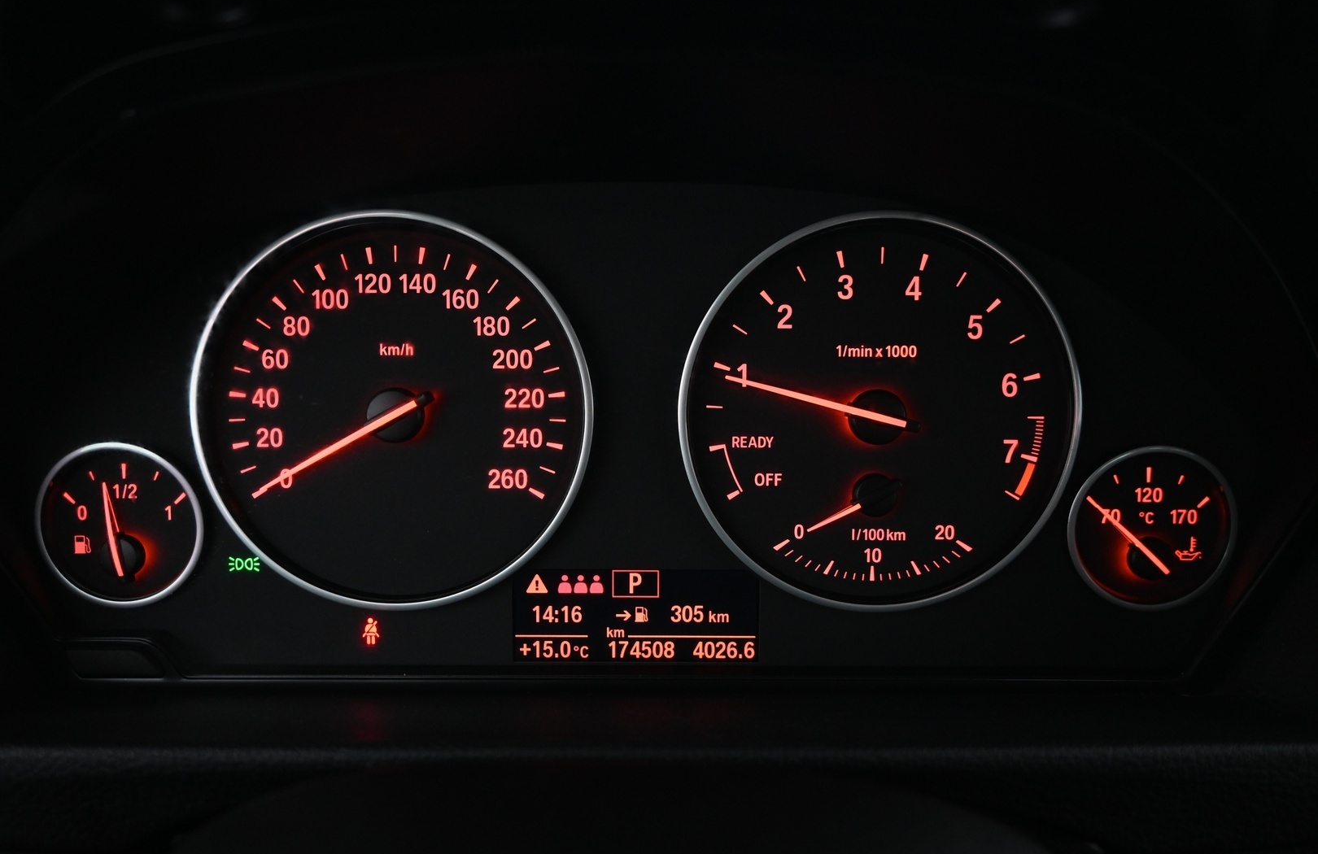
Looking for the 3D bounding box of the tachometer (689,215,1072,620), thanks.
[{"bbox_3d":[0.057,-0.004,0.245,0.101,0.101,0.015,0,5,0],"label":"tachometer"}]

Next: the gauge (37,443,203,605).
[{"bbox_3d":[-0.140,0.025,0.248,0.043,0.043,0.012,0,5,0],"label":"gauge"}]

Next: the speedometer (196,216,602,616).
[{"bbox_3d":[-0.069,-0.004,0.245,0.101,0.101,0.015,0,5,0],"label":"speedometer"}]

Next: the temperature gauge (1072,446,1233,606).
[{"bbox_3d":[0.128,0.026,0.248,0.043,0.043,0.012,0,5,0],"label":"temperature gauge"}]

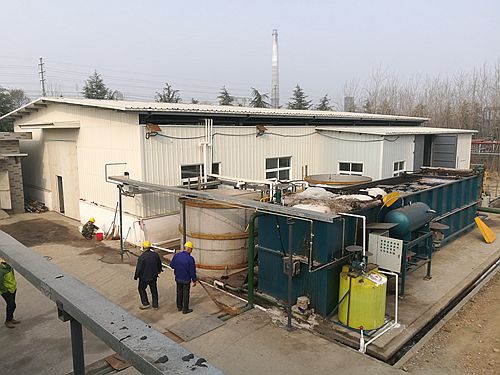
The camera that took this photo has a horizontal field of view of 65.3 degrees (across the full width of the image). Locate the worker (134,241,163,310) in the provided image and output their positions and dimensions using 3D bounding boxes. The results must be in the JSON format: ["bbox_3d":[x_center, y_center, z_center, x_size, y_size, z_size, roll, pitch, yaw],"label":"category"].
[{"bbox_3d":[-2.582,2.206,9.879,0.660,1.730,0.480,-2,9,-11],"label":"worker"}]

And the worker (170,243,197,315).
[{"bbox_3d":[-1.656,2.219,9.665,0.620,1.760,0.480,2,9,17],"label":"worker"}]

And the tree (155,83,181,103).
[{"bbox_3d":[-9.710,-7.431,46.387,5.500,10.030,5.500,0,9,0],"label":"tree"}]

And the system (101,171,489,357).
[{"bbox_3d":[3.819,0.857,15.119,8.700,2.800,13.600,8,12,44],"label":"system"}]

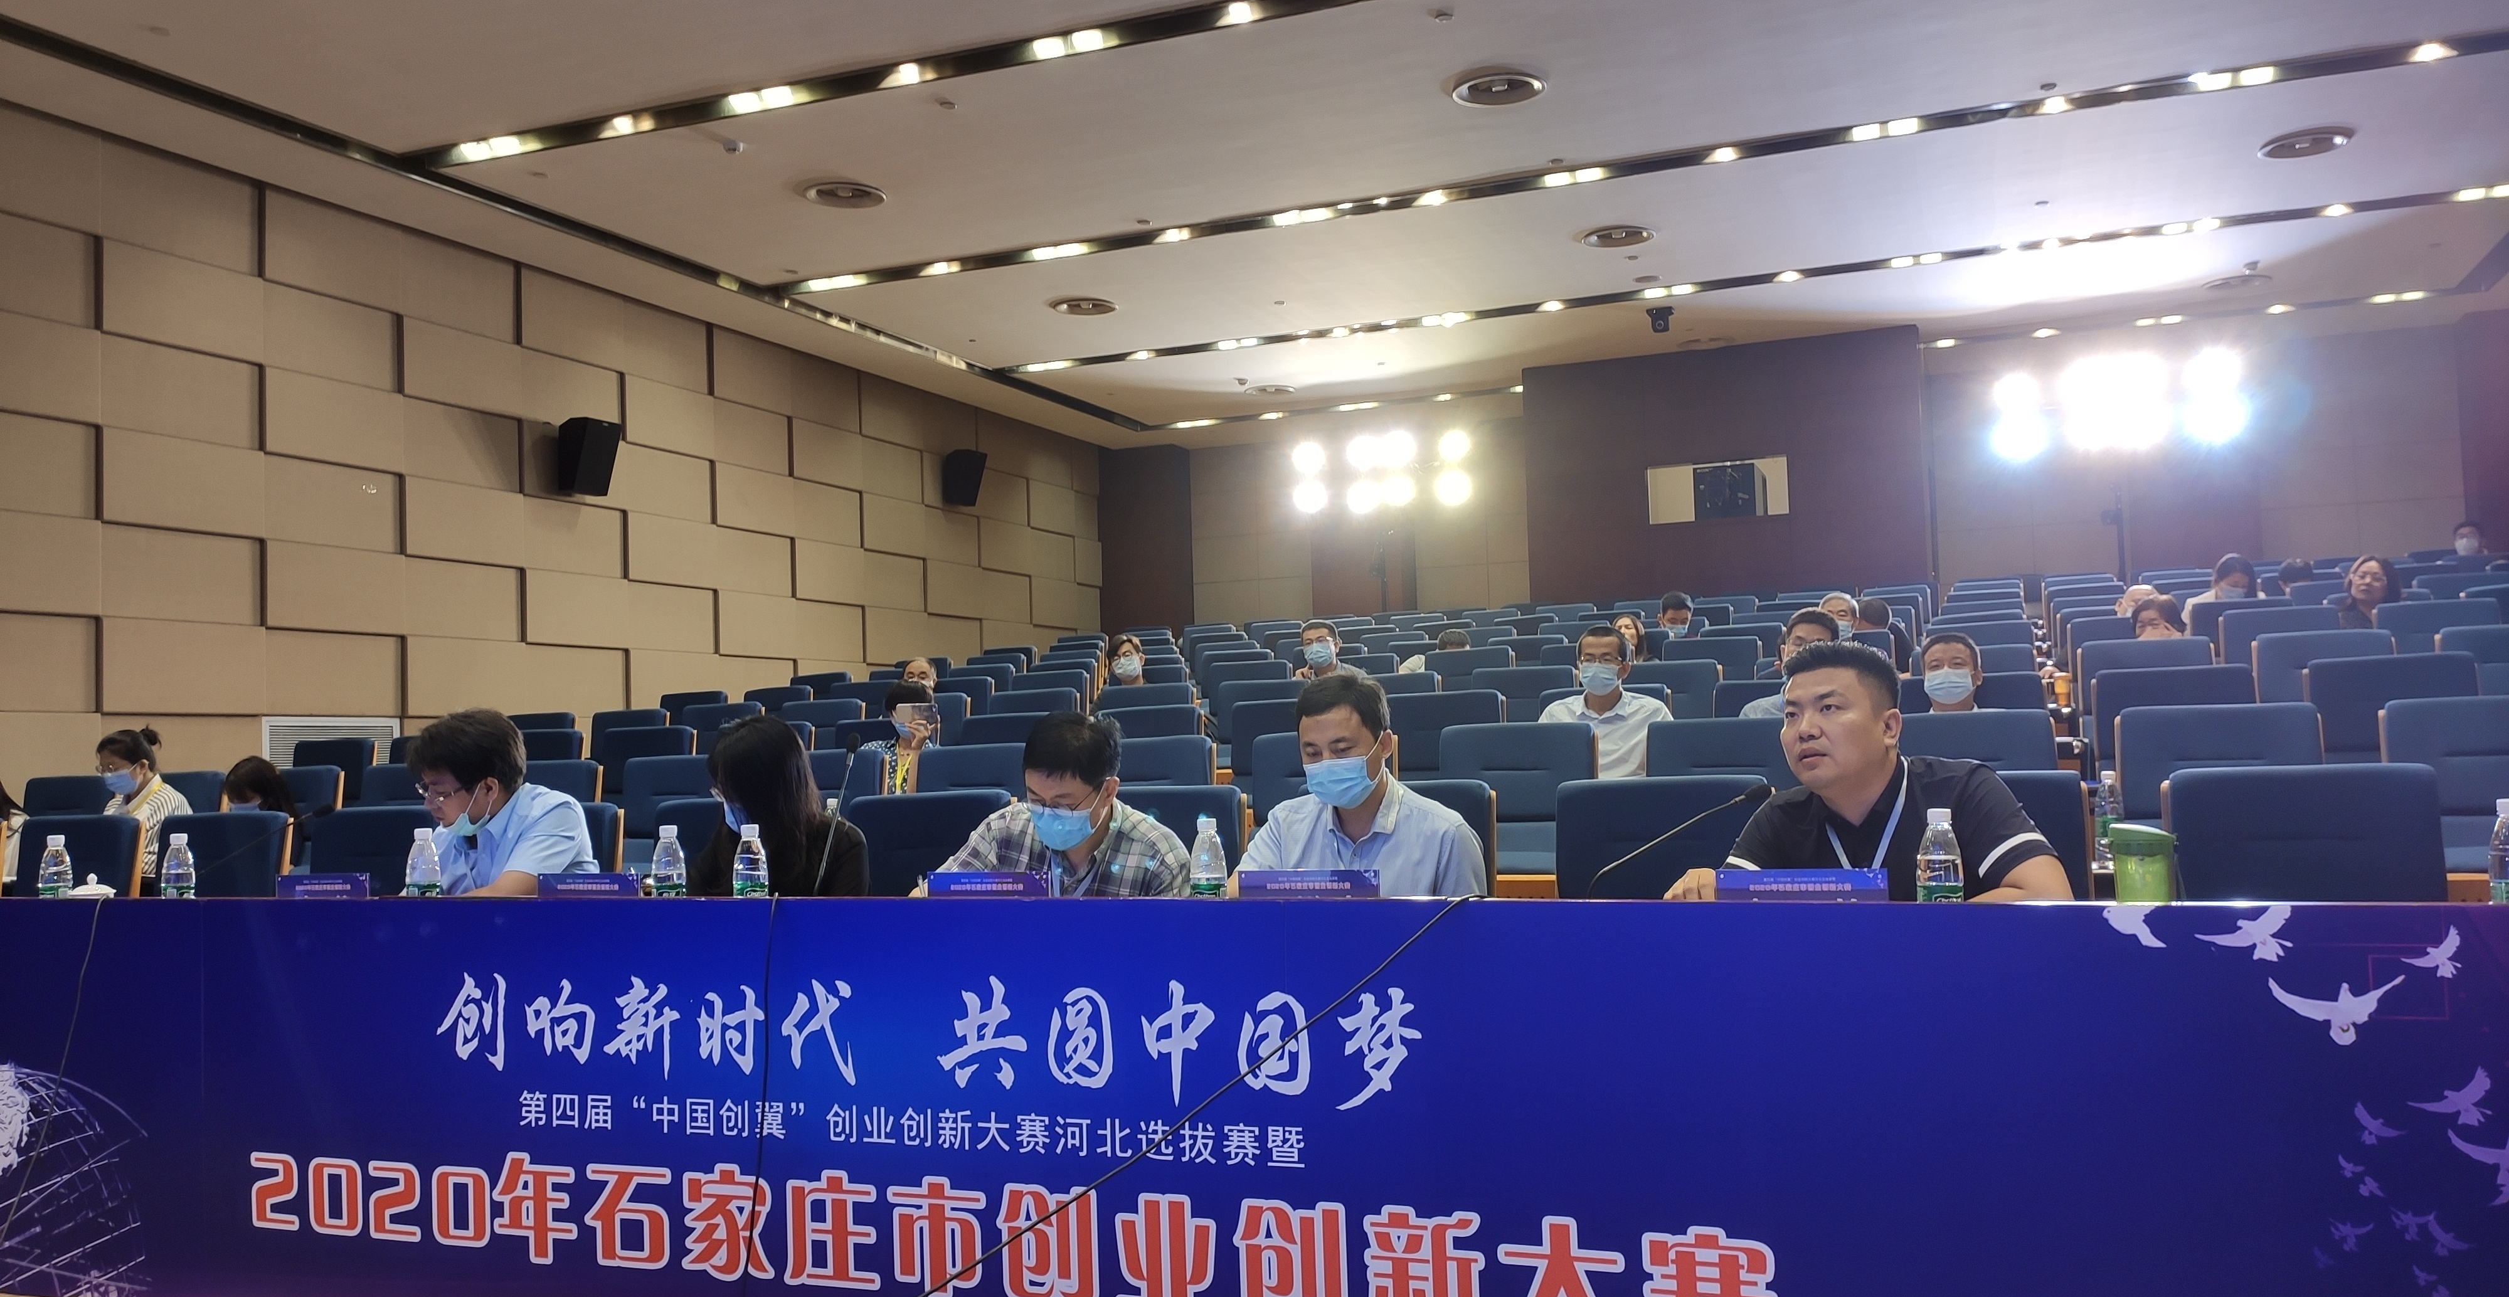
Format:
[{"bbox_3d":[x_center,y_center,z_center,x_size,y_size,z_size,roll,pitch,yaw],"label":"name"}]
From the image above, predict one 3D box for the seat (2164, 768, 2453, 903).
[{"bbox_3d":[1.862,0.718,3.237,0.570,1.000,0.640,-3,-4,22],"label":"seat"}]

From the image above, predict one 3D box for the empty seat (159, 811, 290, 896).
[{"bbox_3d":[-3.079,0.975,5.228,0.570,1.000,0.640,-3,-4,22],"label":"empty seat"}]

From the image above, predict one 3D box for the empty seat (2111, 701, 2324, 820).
[{"bbox_3d":[2.258,0.627,4.318,0.540,1.000,0.600,-3,-4,22],"label":"empty seat"}]

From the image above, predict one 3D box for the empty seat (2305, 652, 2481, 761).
[{"bbox_3d":[3.277,0.512,5.320,0.560,1.000,0.620,-3,-3,21],"label":"empty seat"}]

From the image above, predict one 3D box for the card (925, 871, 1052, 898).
[{"bbox_3d":[-0.460,0.456,3.328,0.241,0.121,0.060,-3,-4,22],"label":"card"}]

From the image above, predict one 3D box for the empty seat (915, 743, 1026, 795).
[{"bbox_3d":[-0.911,0.790,5.671,0.560,1.000,0.620,-3,-3,21],"label":"empty seat"}]

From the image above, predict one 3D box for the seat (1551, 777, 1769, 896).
[{"bbox_3d":[0.774,0.761,3.676,0.570,1.000,0.640,-3,-4,22],"label":"seat"}]

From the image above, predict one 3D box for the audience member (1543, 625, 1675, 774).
[{"bbox_3d":[1.069,0.526,5.853,0.500,1.218,0.750,-3,-4,22],"label":"audience member"}]

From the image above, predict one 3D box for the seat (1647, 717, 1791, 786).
[{"bbox_3d":[1.233,0.676,4.829,0.560,1.000,0.620,-3,-3,21],"label":"seat"}]

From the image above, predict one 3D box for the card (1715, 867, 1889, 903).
[{"bbox_3d":[0.834,0.397,2.862,0.252,0.120,0.080,-3,-4,22],"label":"card"}]

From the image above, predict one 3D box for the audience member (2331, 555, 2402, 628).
[{"bbox_3d":[5.203,0.141,8.711,0.480,1.180,0.750,-3,-4,22],"label":"audience member"}]

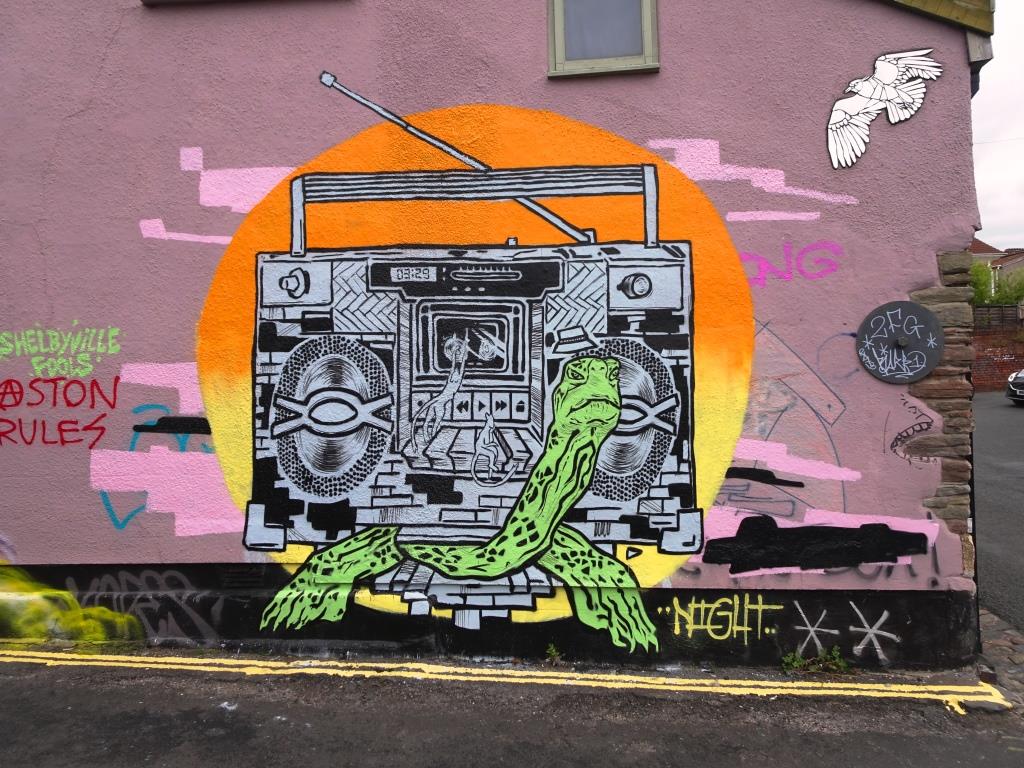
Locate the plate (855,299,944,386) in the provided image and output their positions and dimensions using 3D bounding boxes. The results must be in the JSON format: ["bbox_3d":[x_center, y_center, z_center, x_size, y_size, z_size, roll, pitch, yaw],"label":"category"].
[{"bbox_3d":[2.178,-0.235,3.980,0.465,0.465,0.050,-1,-2,6],"label":"plate"}]

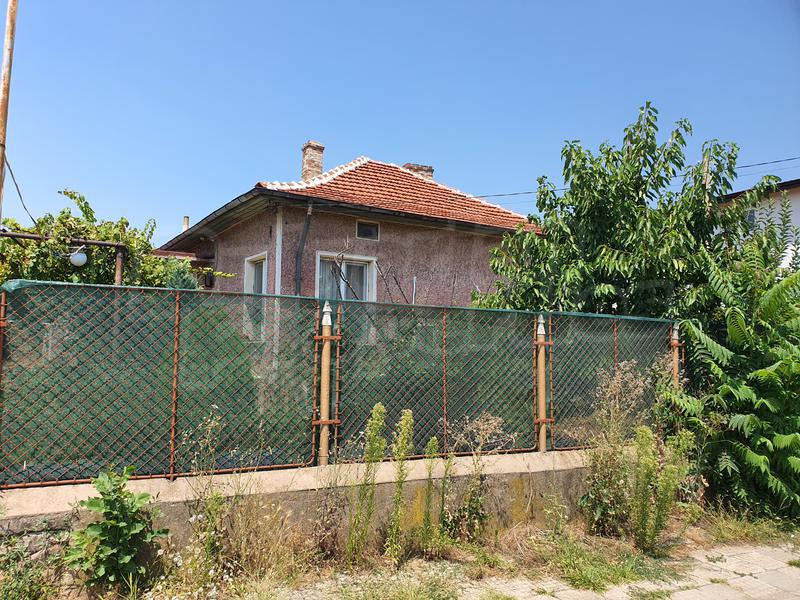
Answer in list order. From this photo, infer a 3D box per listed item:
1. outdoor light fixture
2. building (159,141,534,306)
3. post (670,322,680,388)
[{"bbox_3d":[-3.585,-0.485,6.700,0.210,0.210,0.210,3,-6,-27],"label":"outdoor light fixture"},{"bbox_3d":[-0.941,-0.795,15.707,8.720,6.550,7.957,4,-6,-33],"label":"building"},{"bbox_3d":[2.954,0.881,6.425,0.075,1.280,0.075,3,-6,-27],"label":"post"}]

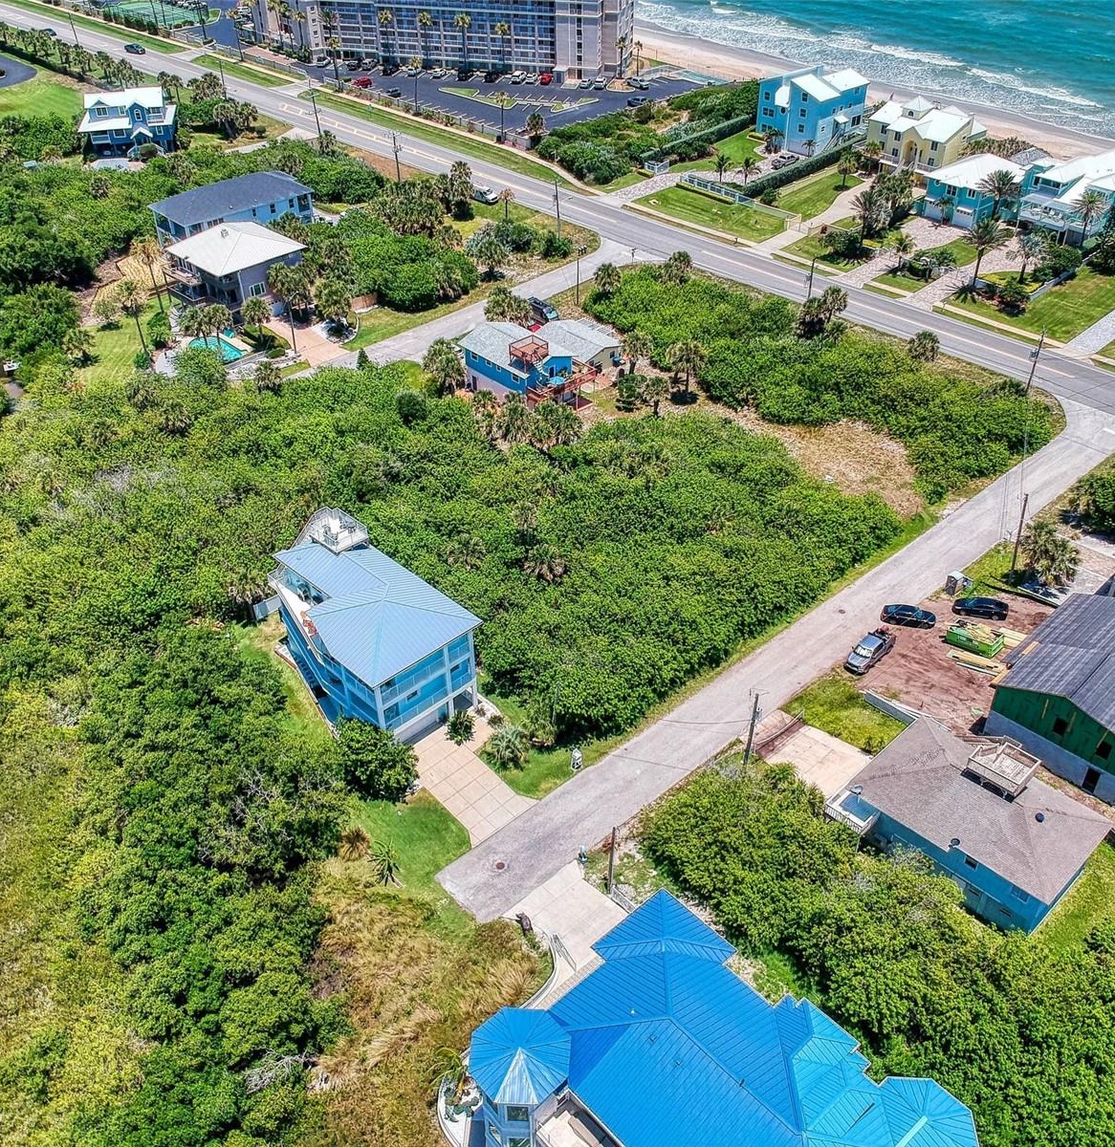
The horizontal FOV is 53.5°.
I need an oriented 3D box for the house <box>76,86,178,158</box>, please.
[{"bbox_3d":[-79.029,-84.061,203.944,16.405,9.843,12.352,-8,39,-9],"label":"house"}]

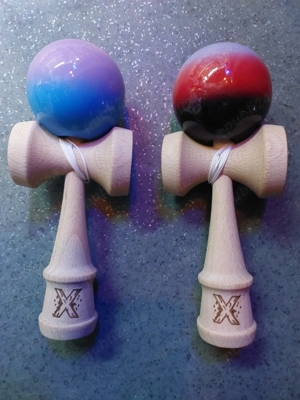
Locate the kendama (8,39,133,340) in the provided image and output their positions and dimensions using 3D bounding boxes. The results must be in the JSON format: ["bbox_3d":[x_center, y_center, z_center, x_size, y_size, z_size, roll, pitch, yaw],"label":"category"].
[{"bbox_3d":[-0.048,-0.006,0.204,0.070,0.060,0.181,3,94,-8],"label":"kendama"}]

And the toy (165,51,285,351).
[{"bbox_3d":[0.046,-0.003,0.202,0.070,0.060,0.181,-1,94,12],"label":"toy"}]

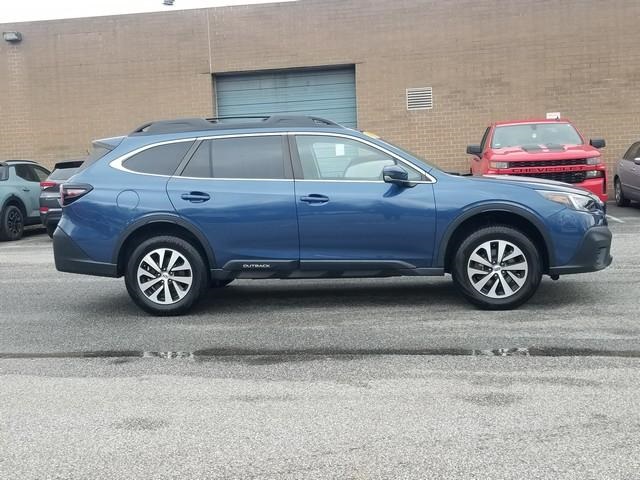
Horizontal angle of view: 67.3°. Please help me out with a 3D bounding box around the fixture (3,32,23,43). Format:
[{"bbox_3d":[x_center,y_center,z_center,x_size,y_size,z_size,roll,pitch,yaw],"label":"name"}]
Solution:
[{"bbox_3d":[-9.210,-6.060,14.400,0.450,0.280,0.230,-2,4,5],"label":"fixture"}]

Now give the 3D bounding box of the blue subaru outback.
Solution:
[{"bbox_3d":[0.045,-0.272,4.820,4.860,1.680,1.900,-1,4,4],"label":"blue subaru outback"}]

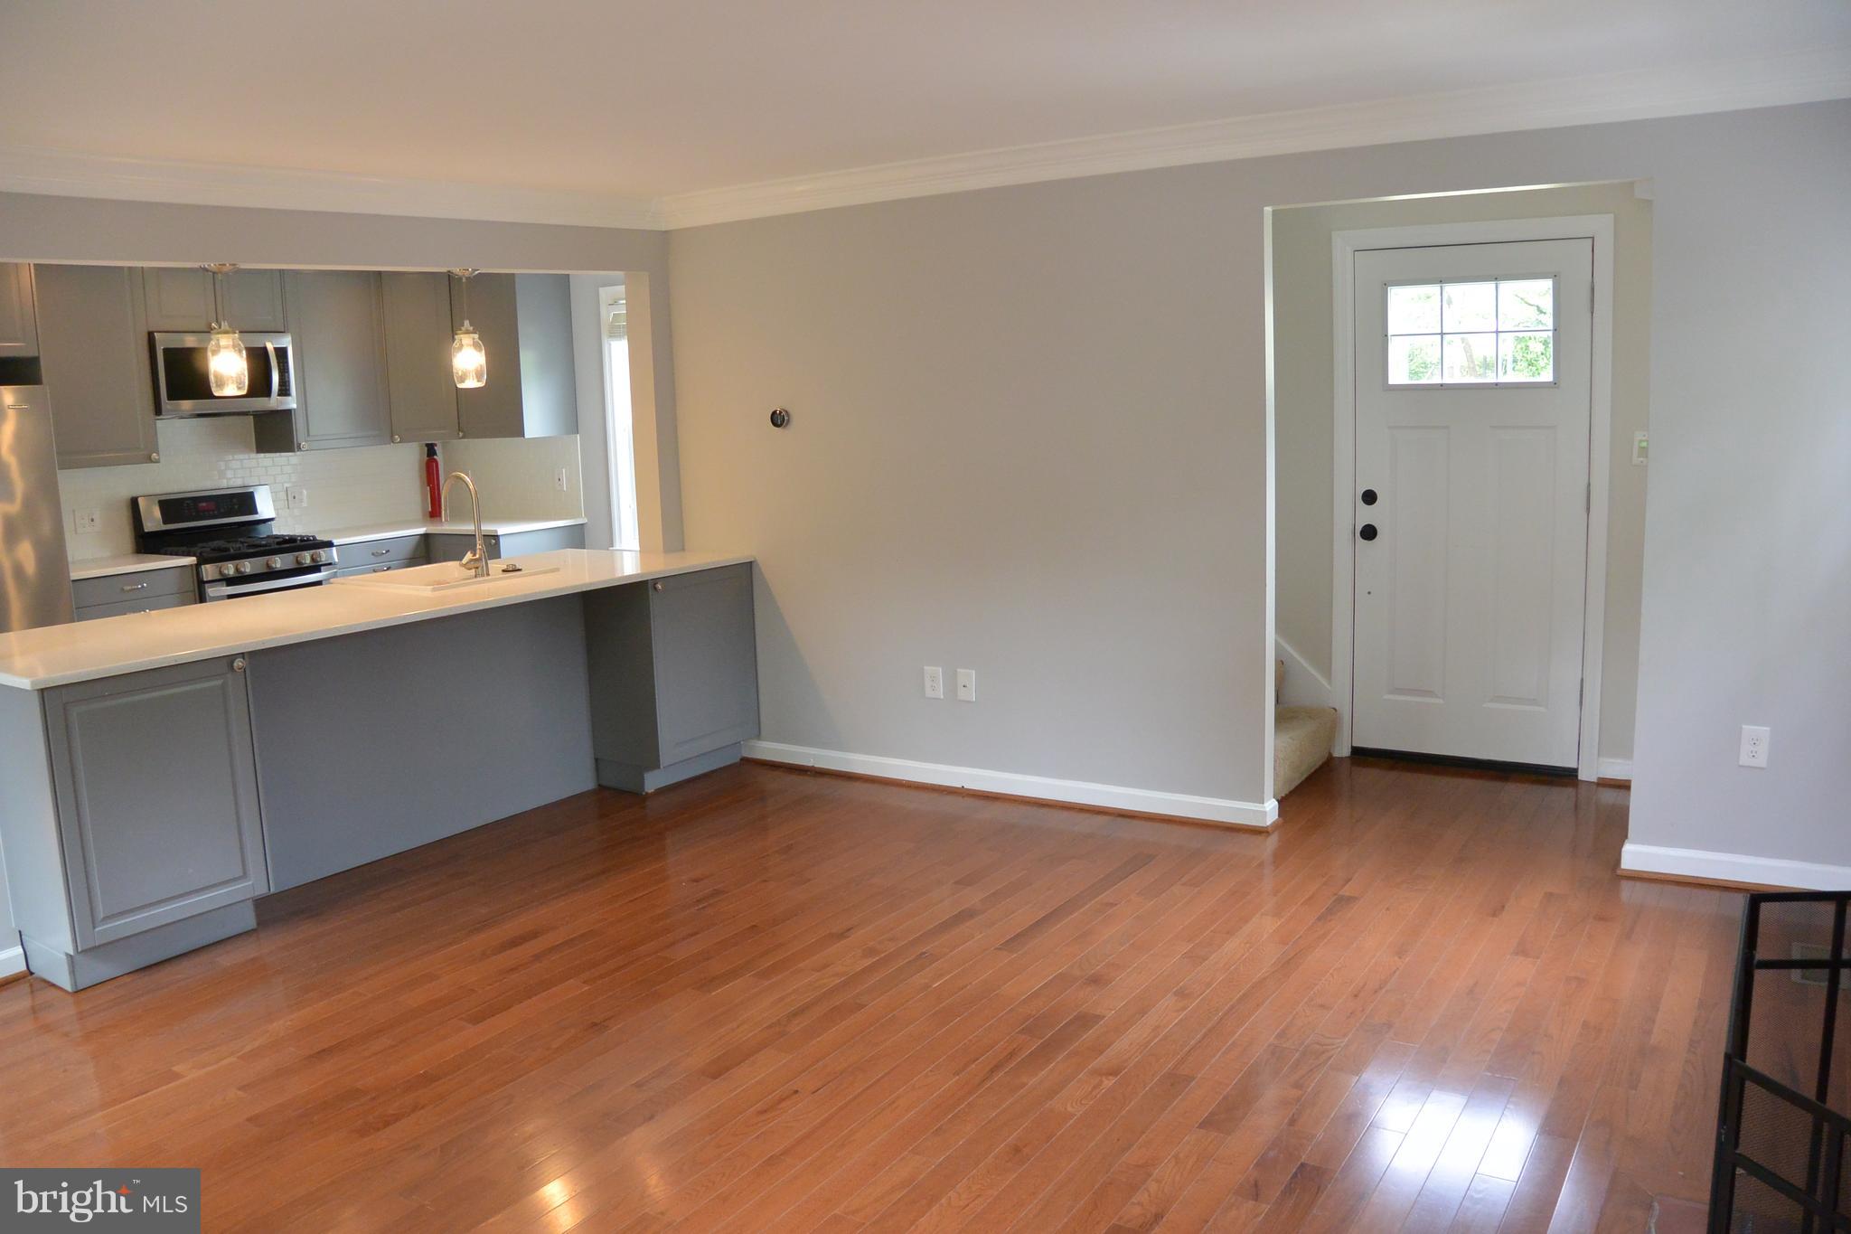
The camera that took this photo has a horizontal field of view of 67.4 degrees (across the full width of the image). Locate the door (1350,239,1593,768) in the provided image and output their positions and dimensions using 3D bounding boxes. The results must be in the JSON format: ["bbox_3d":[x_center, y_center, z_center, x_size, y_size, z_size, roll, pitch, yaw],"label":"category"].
[{"bbox_3d":[2.116,-0.426,5.447,0.905,2.026,0.045,4,11,33],"label":"door"}]

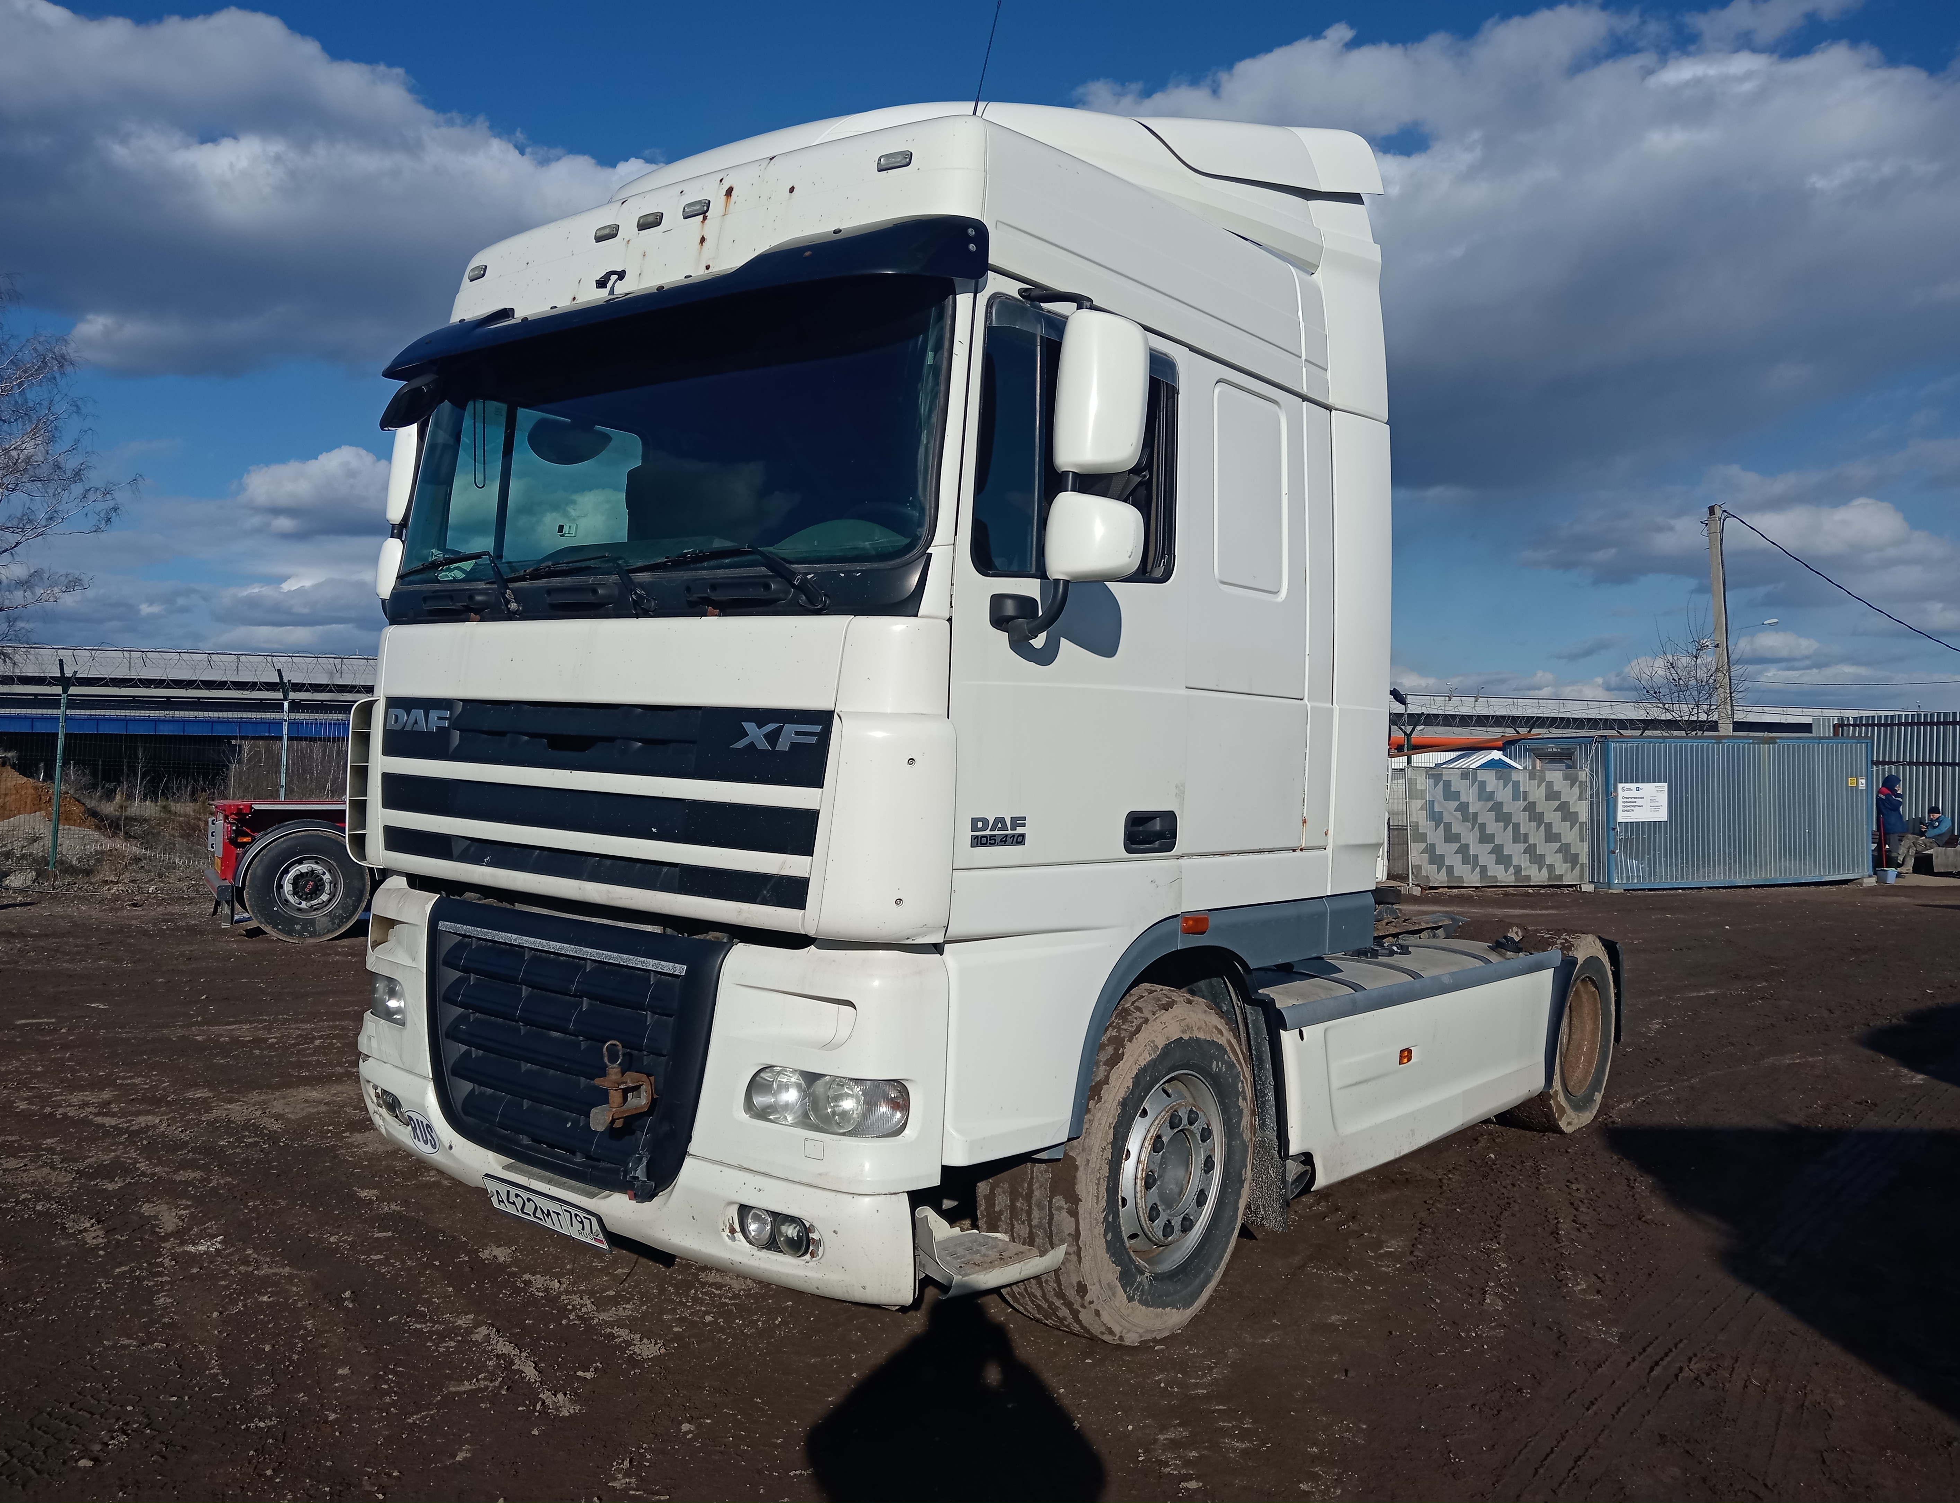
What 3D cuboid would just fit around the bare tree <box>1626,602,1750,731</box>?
[{"bbox_3d":[13.597,-0.353,30.000,2.400,5.033,2.400,2,0,0],"label":"bare tree"}]

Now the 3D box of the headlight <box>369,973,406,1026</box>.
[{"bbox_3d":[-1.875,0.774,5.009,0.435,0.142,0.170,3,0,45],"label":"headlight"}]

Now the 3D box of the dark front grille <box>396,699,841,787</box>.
[{"bbox_3d":[-1.132,-0.039,4.405,2.000,0.195,0.080,2,0,39],"label":"dark front grille"}]

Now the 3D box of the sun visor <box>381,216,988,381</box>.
[{"bbox_3d":[-0.979,-1.272,4.465,2.320,0.230,0.370,3,0,39],"label":"sun visor"}]

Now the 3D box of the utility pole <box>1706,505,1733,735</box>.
[{"bbox_3d":[14.273,-1.247,30.000,0.270,6.950,0.250,-2,0,24],"label":"utility pole"}]

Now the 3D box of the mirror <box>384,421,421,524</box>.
[{"bbox_3d":[-2.052,-0.988,5.559,0.120,0.420,0.235,2,0,-19],"label":"mirror"}]

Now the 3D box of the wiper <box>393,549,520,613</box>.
[{"bbox_3d":[-1.633,-0.515,4.851,0.790,0.200,0.110,3,0,39],"label":"wiper"}]

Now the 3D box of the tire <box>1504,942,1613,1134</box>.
[{"bbox_3d":[2.855,1.402,7.819,0.310,1.000,1.000,2,0,39],"label":"tire"}]

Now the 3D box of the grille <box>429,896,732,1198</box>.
[{"bbox_3d":[-1.167,0.810,4.408,1.370,0.700,0.150,2,0,39],"label":"grille"}]

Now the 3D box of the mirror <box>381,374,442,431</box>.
[{"bbox_3d":[-1.870,-1.145,5.136,0.140,0.170,0.200,2,0,-21],"label":"mirror"}]

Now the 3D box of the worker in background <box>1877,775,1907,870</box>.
[{"bbox_3d":[16.439,1.313,28.200,0.480,1.750,0.540,2,0,22],"label":"worker in background"}]

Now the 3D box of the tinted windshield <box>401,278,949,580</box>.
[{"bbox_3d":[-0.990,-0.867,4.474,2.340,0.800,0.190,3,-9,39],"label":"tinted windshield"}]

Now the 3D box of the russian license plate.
[{"bbox_3d":[-1.211,1.289,4.374,0.525,0.118,0.020,3,22,39],"label":"russian license plate"}]

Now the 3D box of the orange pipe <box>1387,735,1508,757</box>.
[{"bbox_3d":[9.268,-0.177,31.000,2.500,0.240,0.240,2,0,3],"label":"orange pipe"}]

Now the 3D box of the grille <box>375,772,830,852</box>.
[{"bbox_3d":[-1.153,0.162,4.327,1.930,0.112,0.080,3,0,39],"label":"grille"}]

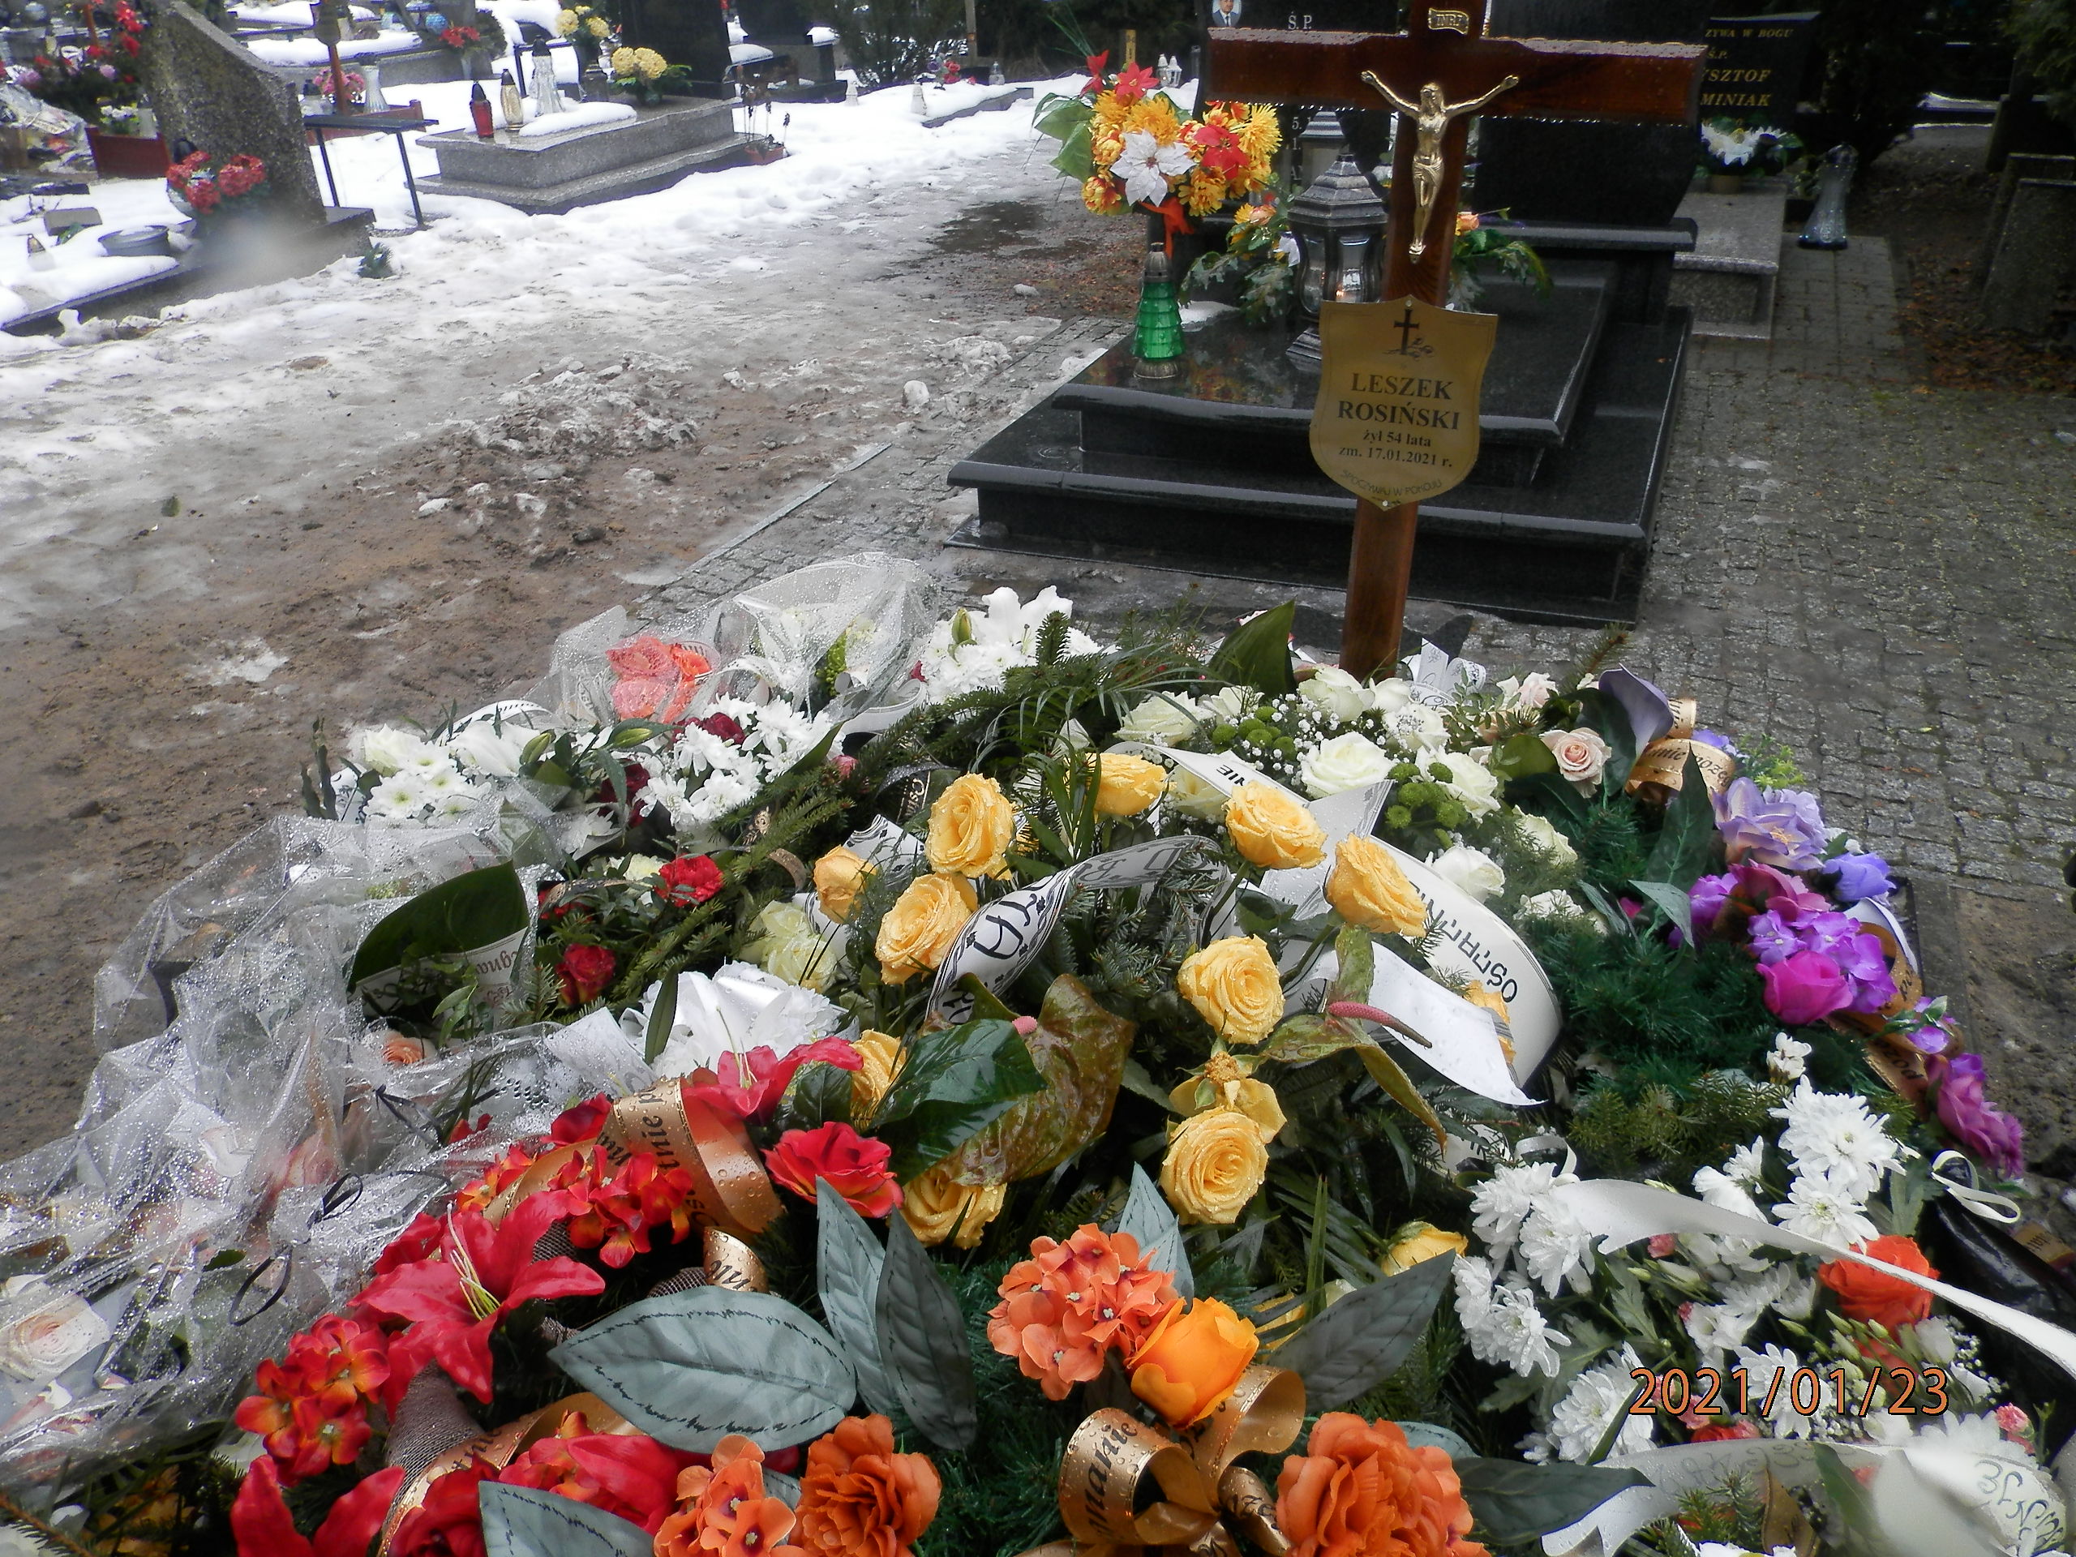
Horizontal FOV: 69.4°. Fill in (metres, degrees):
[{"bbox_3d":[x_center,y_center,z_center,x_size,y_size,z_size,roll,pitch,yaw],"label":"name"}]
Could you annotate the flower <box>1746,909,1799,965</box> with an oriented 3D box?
[{"bbox_3d":[0.666,0.143,1.360,0.049,0.040,0.045,14,36,27],"label":"flower"}]

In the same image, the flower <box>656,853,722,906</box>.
[{"bbox_3d":[-0.348,0.101,1.500,0.068,0.052,0.065,-12,32,-14],"label":"flower"}]

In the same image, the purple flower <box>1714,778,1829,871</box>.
[{"bbox_3d":[0.694,0.044,1.420,0.106,0.068,0.095,20,81,21],"label":"purple flower"}]

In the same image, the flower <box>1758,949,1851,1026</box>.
[{"bbox_3d":[0.675,0.183,1.320,0.078,0.068,0.072,-7,30,0],"label":"flower"}]

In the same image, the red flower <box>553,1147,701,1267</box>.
[{"bbox_3d":[-0.299,0.311,1.090,0.108,0.080,0.095,-16,33,-19],"label":"red flower"}]

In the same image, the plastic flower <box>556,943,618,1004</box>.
[{"bbox_3d":[-0.461,0.199,1.530,0.062,0.060,0.060,-5,53,-4],"label":"plastic flower"}]

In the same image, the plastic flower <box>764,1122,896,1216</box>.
[{"bbox_3d":[-0.150,0.285,1.090,0.094,0.060,0.085,-20,51,-25],"label":"plastic flower"}]

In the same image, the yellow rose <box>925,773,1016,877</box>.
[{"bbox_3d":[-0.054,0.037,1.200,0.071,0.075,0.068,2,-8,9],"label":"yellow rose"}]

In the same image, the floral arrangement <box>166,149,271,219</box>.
[{"bbox_3d":[-3.773,-2.728,6.900,0.460,0.290,0.320,10,34,21],"label":"floral arrangement"}]

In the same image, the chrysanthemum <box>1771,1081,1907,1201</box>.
[{"bbox_3d":[0.556,0.251,1.040,0.090,0.055,0.088,-8,58,13],"label":"chrysanthemum"}]

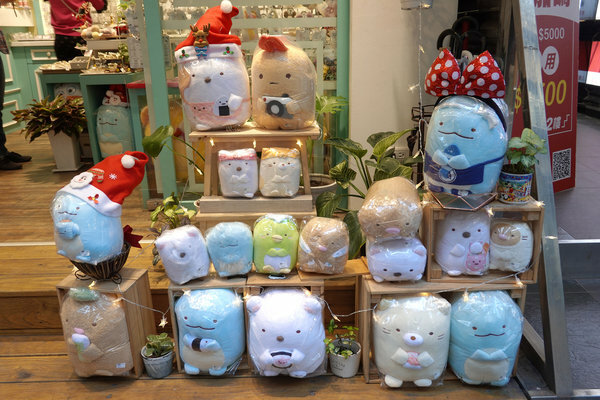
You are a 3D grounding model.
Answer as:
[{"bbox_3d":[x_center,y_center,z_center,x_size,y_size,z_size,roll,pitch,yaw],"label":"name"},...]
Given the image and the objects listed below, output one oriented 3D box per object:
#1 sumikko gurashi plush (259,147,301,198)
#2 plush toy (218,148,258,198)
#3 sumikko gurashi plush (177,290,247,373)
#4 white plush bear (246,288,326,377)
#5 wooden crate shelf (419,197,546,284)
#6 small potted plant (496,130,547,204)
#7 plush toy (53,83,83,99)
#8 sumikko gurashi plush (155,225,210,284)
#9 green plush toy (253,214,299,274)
[{"bbox_3d":[-0.077,-0.108,2.033,0.158,0.190,0.123,-4,18,-7],"label":"sumikko gurashi plush"},{"bbox_3d":[-0.218,-0.095,1.846,0.138,0.173,0.105,-3,16,-4],"label":"plush toy"},{"bbox_3d":[-0.304,0.454,1.772,0.224,0.285,0.179,0,18,5],"label":"sumikko gurashi plush"},{"bbox_3d":[-0.041,0.413,1.625,0.248,0.256,0.190,-1,16,0],"label":"white plush bear"},{"bbox_3d":[0.541,0.112,1.565,0.313,0.232,0.155,0,16,5],"label":"wooden crate shelf"},{"bbox_3d":[0.647,-0.102,1.510,0.125,0.216,0.120,-1,16,0],"label":"small potted plant"},{"bbox_3d":[-1.820,-0.749,4.122,0.230,0.360,0.200,-3,16,-6],"label":"plush toy"},{"bbox_3d":[-0.382,0.180,1.693,0.150,0.189,0.120,-22,19,2],"label":"sumikko gurashi plush"},{"bbox_3d":[-0.080,0.151,1.757,0.149,0.196,0.116,-2,18,-3],"label":"green plush toy"}]

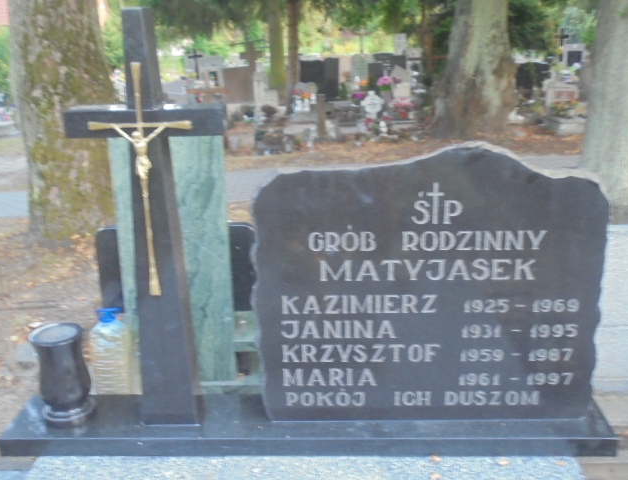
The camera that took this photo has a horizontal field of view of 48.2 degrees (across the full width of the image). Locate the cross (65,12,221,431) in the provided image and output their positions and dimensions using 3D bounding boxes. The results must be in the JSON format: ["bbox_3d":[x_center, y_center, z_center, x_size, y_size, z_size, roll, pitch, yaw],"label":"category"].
[{"bbox_3d":[-0.433,-0.024,1.977,0.430,1.200,0.115,0,19,3],"label":"cross"}]

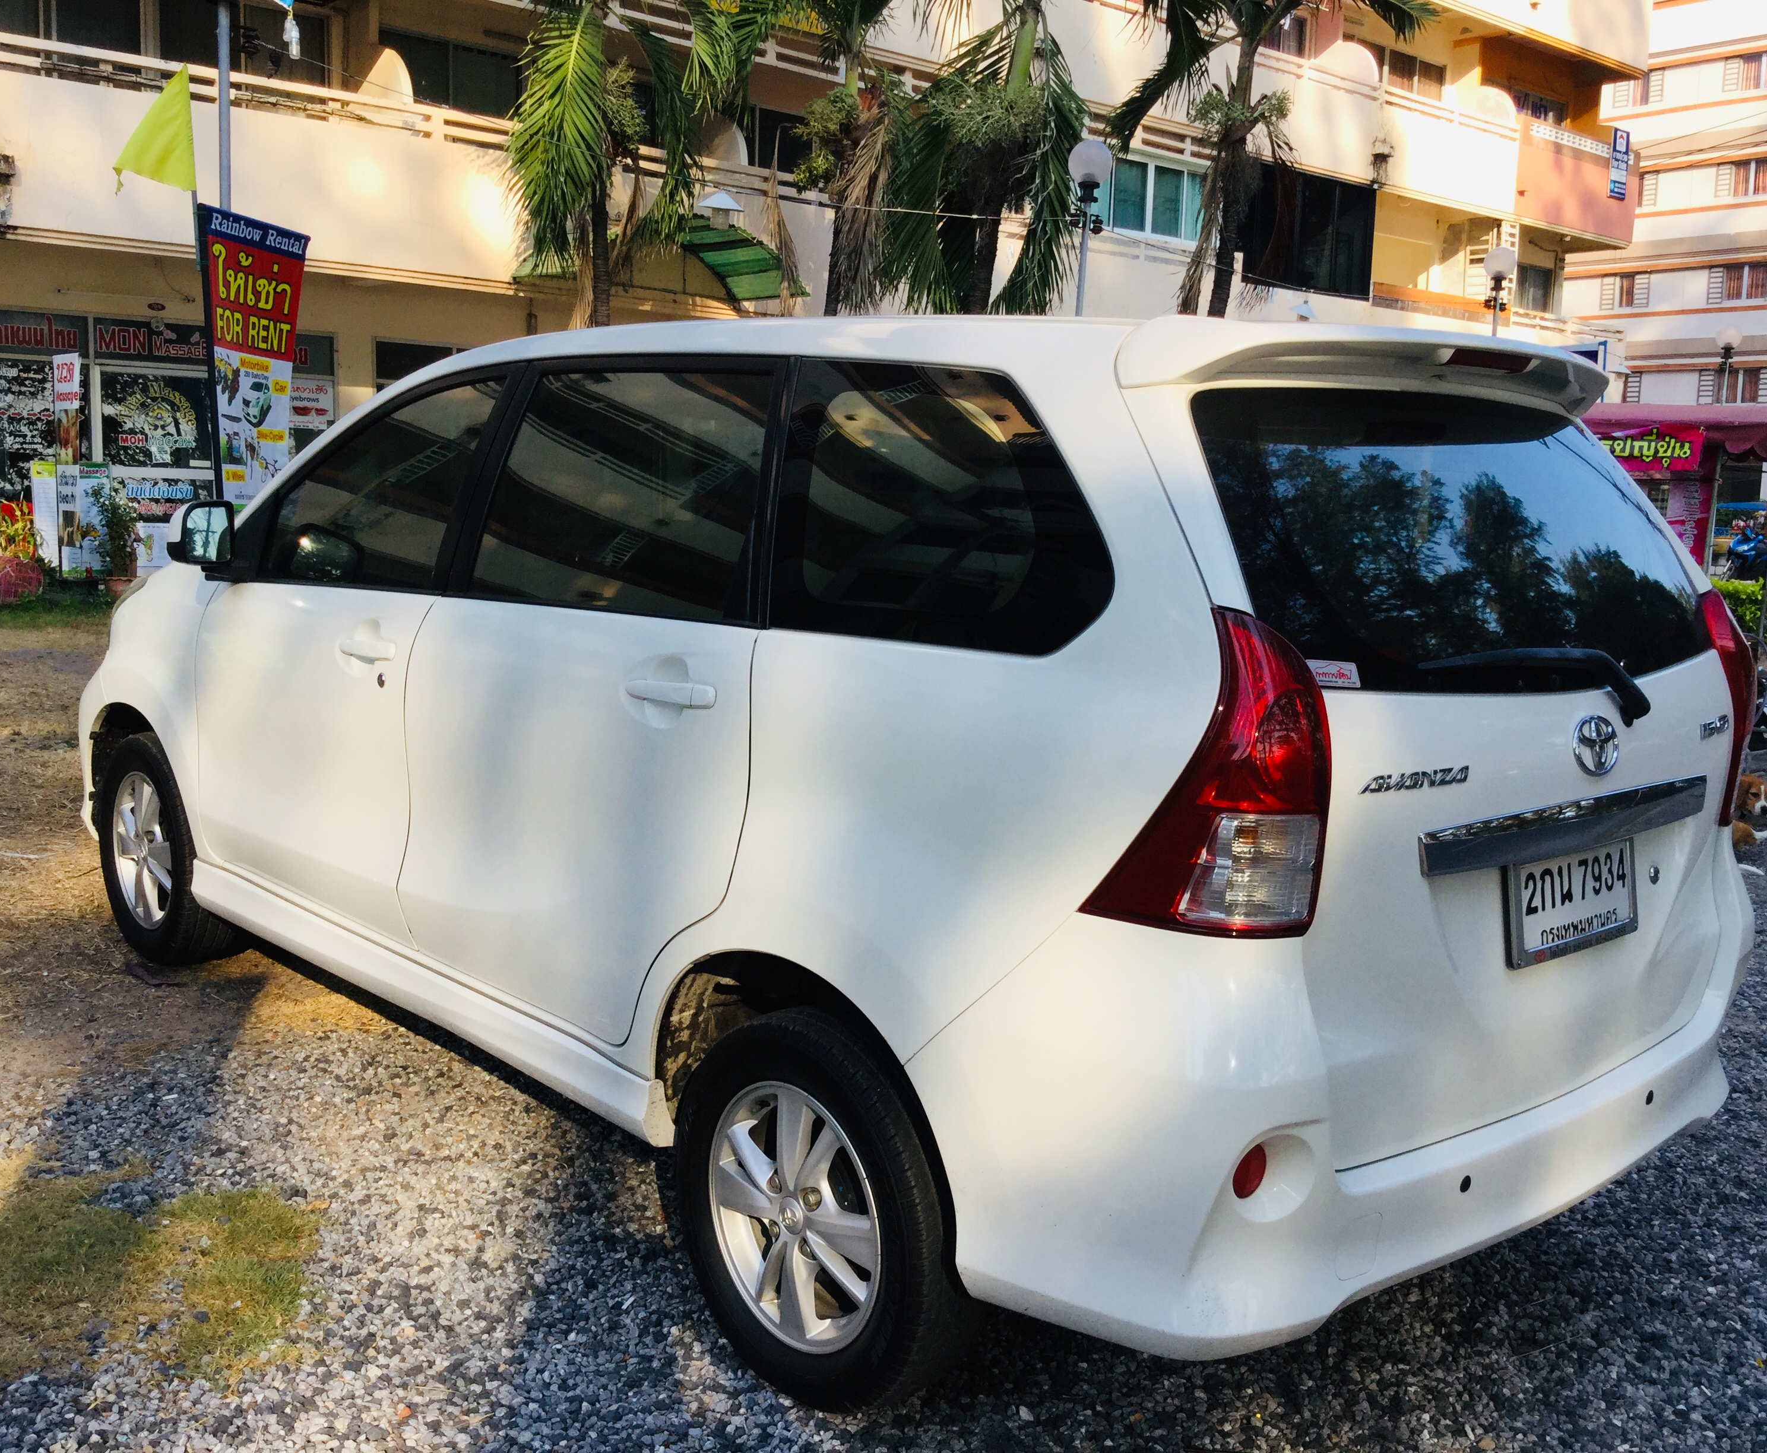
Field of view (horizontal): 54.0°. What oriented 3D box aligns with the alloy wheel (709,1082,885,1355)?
[{"bbox_3d":[-0.089,0.742,2.685,0.150,0.412,0.412,-5,13,-43],"label":"alloy wheel"}]

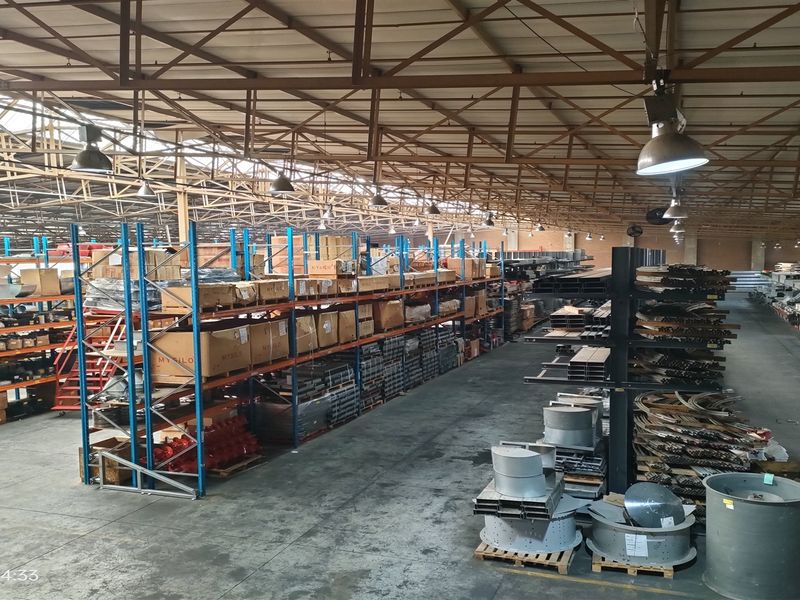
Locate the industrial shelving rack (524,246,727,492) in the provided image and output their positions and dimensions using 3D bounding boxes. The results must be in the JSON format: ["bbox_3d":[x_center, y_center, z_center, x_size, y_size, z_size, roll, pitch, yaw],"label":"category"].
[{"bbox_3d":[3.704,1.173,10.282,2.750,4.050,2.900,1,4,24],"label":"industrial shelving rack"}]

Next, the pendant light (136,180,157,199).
[{"bbox_3d":[-6.662,-2.917,16.400,0.500,0.460,0.500,1,4,24],"label":"pendant light"}]

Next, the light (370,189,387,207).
[{"bbox_3d":[-0.588,-2.940,17.900,0.500,0.490,0.500,-1,4,0],"label":"light"}]

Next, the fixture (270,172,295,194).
[{"bbox_3d":[-2.410,-2.390,12.800,0.500,0.450,0.500,-1,4,0],"label":"fixture"}]

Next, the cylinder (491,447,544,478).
[{"bbox_3d":[1.590,2.196,8.438,0.670,0.290,0.670,1,4,24],"label":"cylinder"}]

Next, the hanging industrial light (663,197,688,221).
[{"bbox_3d":[5.431,-1.784,12.300,0.500,0.430,0.500,1,4,24],"label":"hanging industrial light"}]

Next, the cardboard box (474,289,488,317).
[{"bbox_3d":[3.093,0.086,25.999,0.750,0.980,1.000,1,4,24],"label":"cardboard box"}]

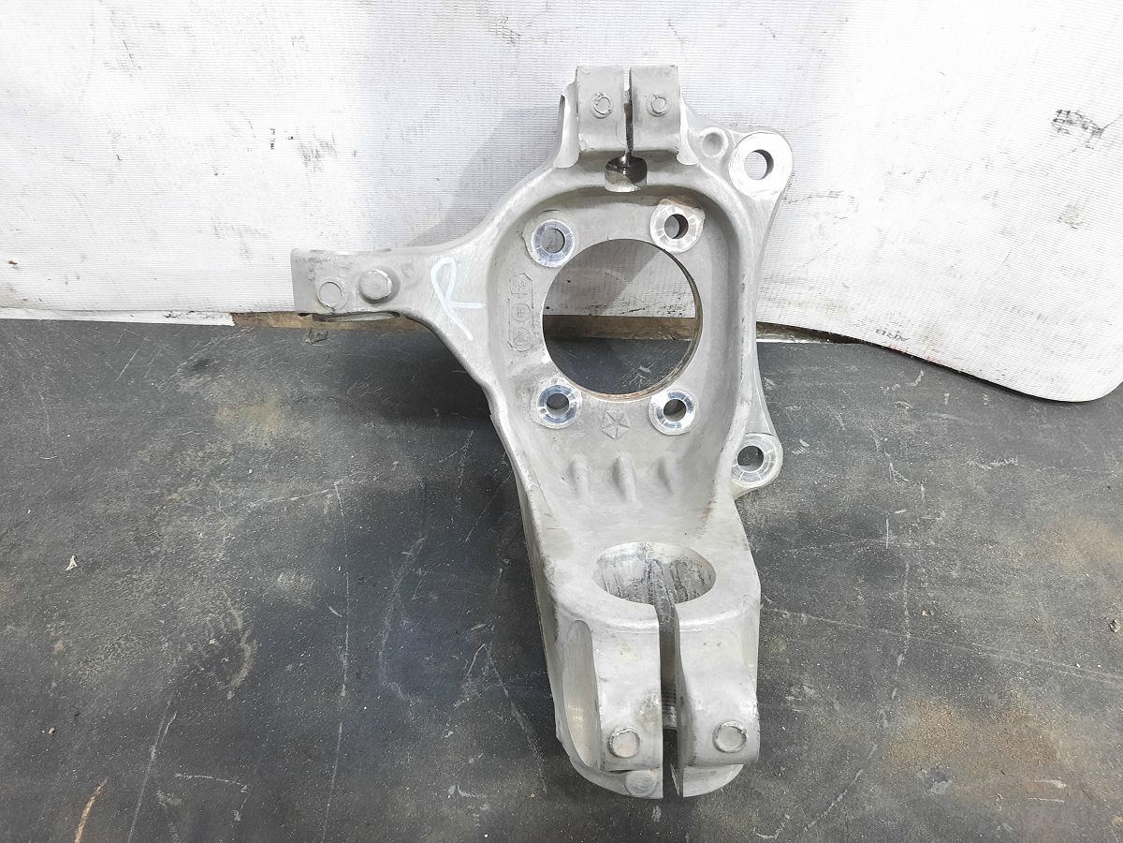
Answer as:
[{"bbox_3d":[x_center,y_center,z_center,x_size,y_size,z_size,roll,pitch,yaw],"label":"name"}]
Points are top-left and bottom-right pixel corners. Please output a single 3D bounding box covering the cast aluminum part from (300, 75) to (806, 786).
[{"bbox_3d":[0.000,-0.011,0.420,0.273,0.330,0.160,-2,17,-2],"label":"cast aluminum part"}]

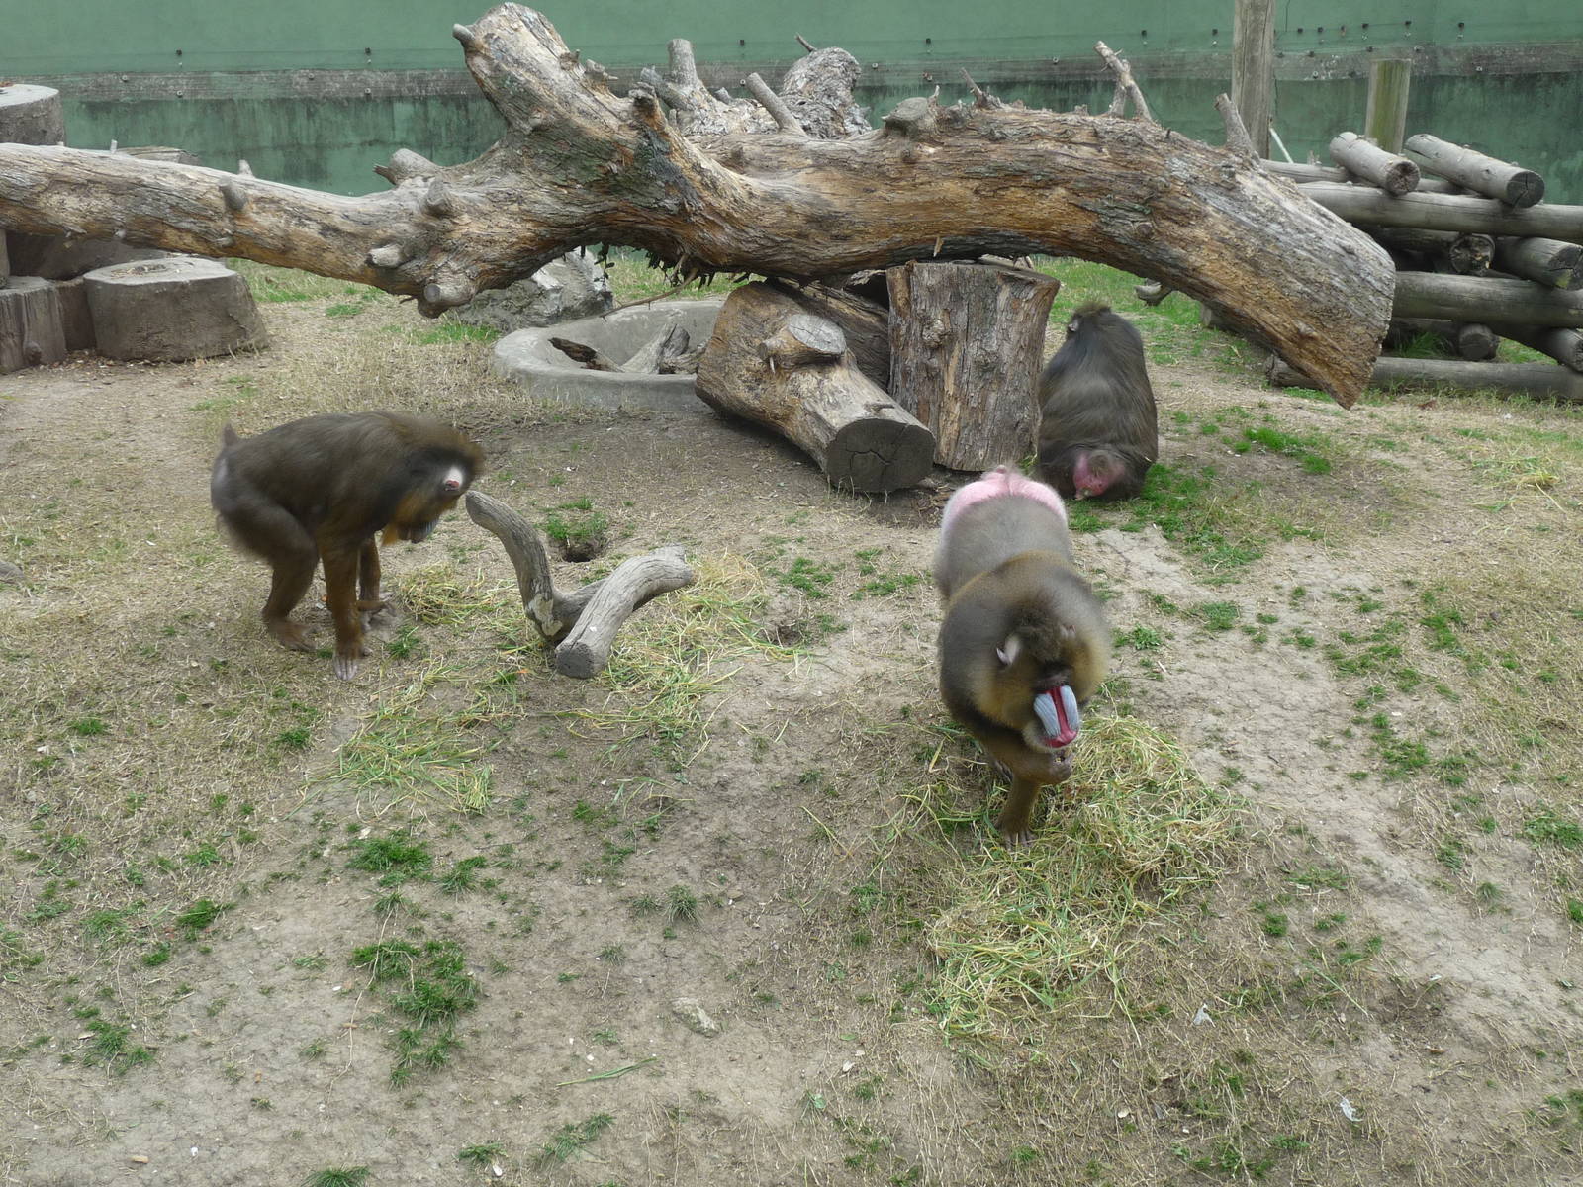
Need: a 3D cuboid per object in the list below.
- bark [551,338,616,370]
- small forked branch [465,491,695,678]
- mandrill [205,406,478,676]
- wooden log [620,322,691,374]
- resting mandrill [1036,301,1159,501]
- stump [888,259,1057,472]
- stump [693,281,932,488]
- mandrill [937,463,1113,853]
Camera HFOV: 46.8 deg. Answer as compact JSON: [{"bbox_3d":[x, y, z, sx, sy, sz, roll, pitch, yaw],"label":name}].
[{"bbox_3d":[-0.886,-1.024,7.839,0.320,0.150,0.150,5,20,16],"label":"bark"},{"bbox_3d":[-0.541,-0.052,4.770,0.530,0.370,0.580,-1,19,0],"label":"small forked branch"},{"bbox_3d":[-1.112,-0.131,4.624,0.680,0.630,0.320,-1,19,-2],"label":"mandrill"},{"bbox_3d":[-0.601,-1.081,8.087,0.320,0.260,0.250,-1,19,0],"label":"wooden log"},{"bbox_3d":[1.019,-0.679,6.117,0.380,0.630,0.460,-1,19,1],"label":"resting mandrill"},{"bbox_3d":[0.636,-0.862,6.528,0.560,0.720,0.560,-1,19,0],"label":"stump"},{"bbox_3d":[0.028,-0.751,6.510,0.460,0.530,1.050,-12,22,-30],"label":"stump"},{"bbox_3d":[0.462,0.121,3.852,0.340,0.610,0.860,0,19,2],"label":"mandrill"}]

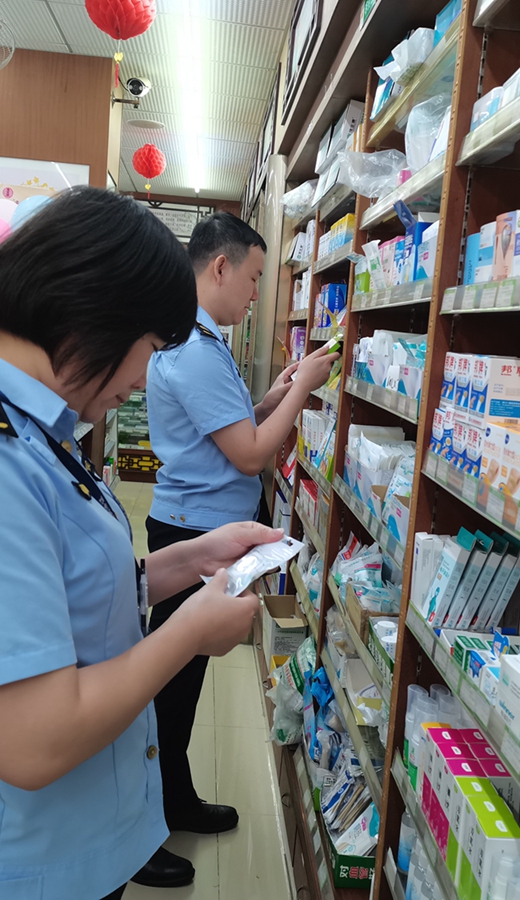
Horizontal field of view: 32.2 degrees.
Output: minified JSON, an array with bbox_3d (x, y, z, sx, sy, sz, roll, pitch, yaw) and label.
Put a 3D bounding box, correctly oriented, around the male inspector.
[{"bbox_3d":[-0.083,0.266,2.385,0.480,1.730,0.500,4,7,-4],"label":"male inspector"}]

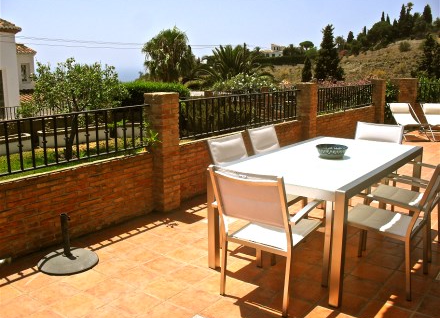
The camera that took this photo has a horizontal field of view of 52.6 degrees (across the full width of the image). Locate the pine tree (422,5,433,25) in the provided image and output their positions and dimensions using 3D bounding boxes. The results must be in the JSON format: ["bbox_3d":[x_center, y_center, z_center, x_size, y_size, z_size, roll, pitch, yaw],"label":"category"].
[{"bbox_3d":[48.983,-33.660,105.594,2.400,5.500,2.400,0,12,0],"label":"pine tree"}]

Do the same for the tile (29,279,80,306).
[{"bbox_3d":[-1.091,0.896,2.955,0.245,0.015,0.245,10,16,38],"label":"tile"}]

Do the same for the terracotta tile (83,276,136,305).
[{"bbox_3d":[-0.738,0.884,2.954,0.258,0.018,0.258,8,14,35],"label":"terracotta tile"}]

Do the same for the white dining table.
[{"bbox_3d":[0.907,0.344,3.747,1.005,0.740,1.989,8,14,35],"label":"white dining table"}]

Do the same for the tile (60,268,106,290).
[{"bbox_3d":[-0.953,0.854,3.106,0.258,0.018,0.258,8,14,35],"label":"tile"}]

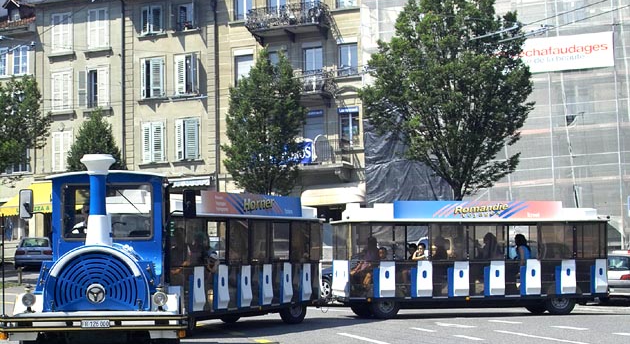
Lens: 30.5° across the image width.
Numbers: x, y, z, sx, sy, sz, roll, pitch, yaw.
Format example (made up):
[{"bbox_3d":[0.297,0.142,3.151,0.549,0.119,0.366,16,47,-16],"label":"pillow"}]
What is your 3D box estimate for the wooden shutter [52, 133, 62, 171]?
[{"bbox_3d":[-12.229,-0.951,54.892,0.581,1.773,0.050,-4,-7,21],"label":"wooden shutter"}]

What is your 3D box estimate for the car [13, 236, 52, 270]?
[{"bbox_3d":[-12.420,3.600,51.600,1.670,1.400,4.200,0,-4,-10],"label":"car"}]

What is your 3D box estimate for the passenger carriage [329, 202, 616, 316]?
[{"bbox_3d":[3.364,1.916,25.582,5.870,2.440,1.770,0,-4,-13],"label":"passenger carriage"}]

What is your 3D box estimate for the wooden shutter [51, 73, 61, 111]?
[{"bbox_3d":[-12.332,-3.834,55.215,0.590,1.842,0.050,-4,-7,21],"label":"wooden shutter"}]

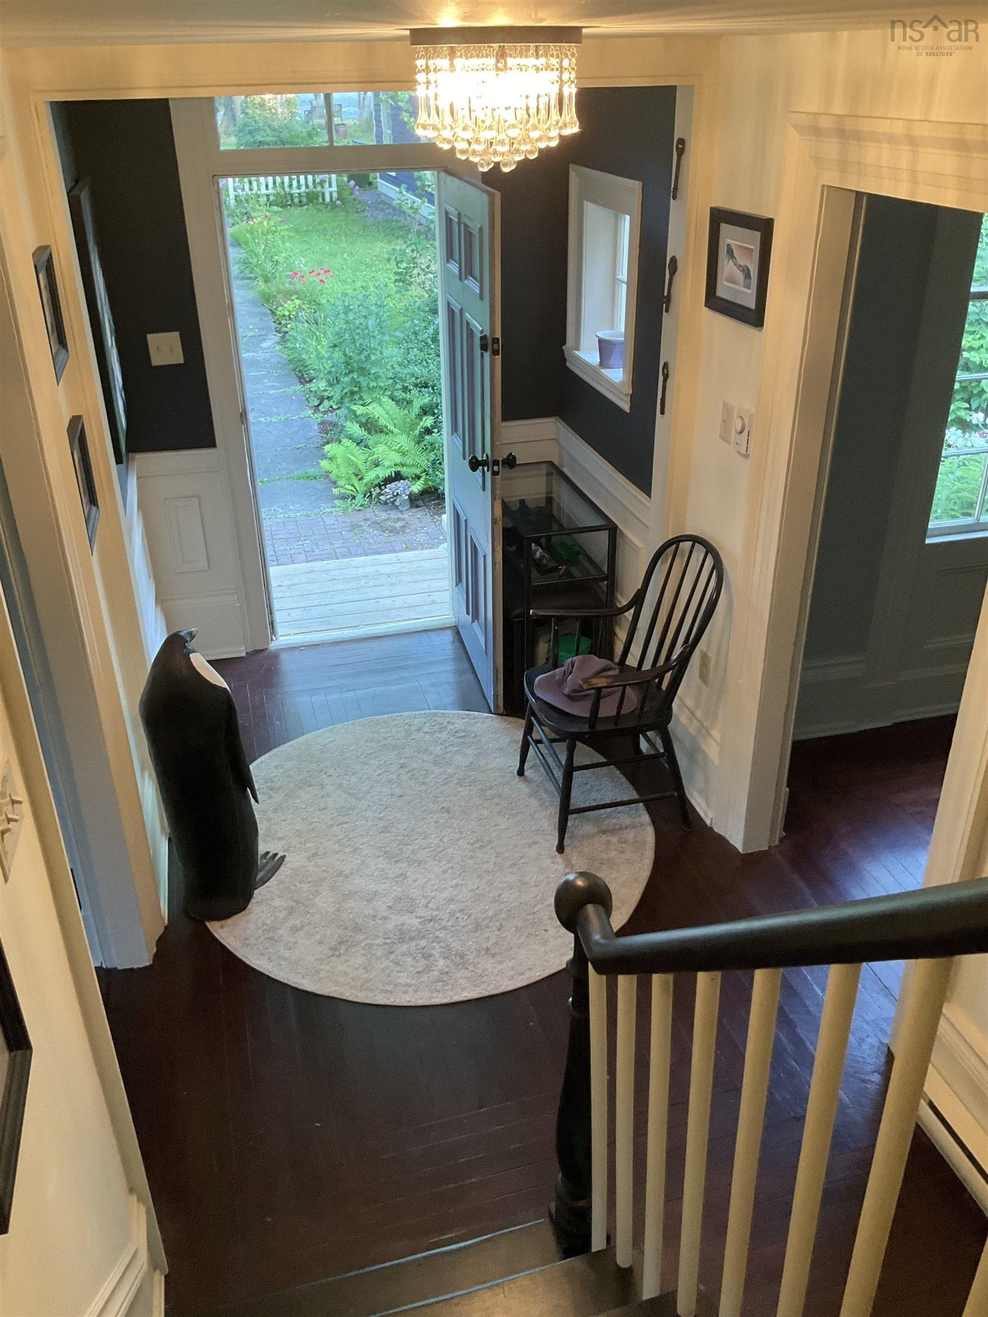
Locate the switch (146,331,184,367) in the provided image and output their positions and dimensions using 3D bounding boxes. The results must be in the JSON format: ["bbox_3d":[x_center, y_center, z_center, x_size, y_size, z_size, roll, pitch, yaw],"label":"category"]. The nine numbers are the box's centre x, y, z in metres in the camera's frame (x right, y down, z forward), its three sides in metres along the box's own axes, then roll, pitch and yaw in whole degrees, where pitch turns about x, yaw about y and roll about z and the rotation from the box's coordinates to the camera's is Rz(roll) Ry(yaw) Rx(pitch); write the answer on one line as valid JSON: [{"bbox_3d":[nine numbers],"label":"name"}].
[{"bbox_3d":[-1.231,-1.161,4.138,0.116,0.116,0.012,-8,29,-13],"label":"switch"}]

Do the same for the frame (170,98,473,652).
[{"bbox_3d":[-0.587,-1.073,4.410,1.070,2.200,0.130,-8,29,-13],"label":"frame"}]

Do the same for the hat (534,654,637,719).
[{"bbox_3d":[0.306,0.059,3.517,0.310,0.130,0.310,-1,28,0],"label":"hat"}]

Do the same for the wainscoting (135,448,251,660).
[{"bbox_3d":[-1.239,-0.395,4.528,0.330,0.920,0.035,-8,29,-13],"label":"wainscoting"}]

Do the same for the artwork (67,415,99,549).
[{"bbox_3d":[-1.031,-0.434,2.774,0.027,0.260,0.360,-8,29,-13],"label":"artwork"}]

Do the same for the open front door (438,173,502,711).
[{"bbox_3d":[-0.086,-0.813,4.238,0.047,1.900,0.800,-7,29,-11],"label":"open front door"}]

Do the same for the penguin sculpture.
[{"bbox_3d":[-0.827,0.307,3.238,0.280,0.900,0.360,15,32,26],"label":"penguin sculpture"}]

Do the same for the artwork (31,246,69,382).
[{"bbox_3d":[-1.037,-0.800,2.576,0.027,0.260,0.360,-8,29,-13],"label":"artwork"}]

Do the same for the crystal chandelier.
[{"bbox_3d":[0.005,-0.986,1.954,0.305,0.225,0.305,-1,28,0],"label":"crystal chandelier"}]

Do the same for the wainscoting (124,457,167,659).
[{"bbox_3d":[-1.276,-0.145,4.066,0.040,0.920,1.000,-8,29,-13],"label":"wainscoting"}]

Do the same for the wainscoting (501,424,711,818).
[{"bbox_3d":[0.503,-0.232,4.178,0.050,0.920,1.690,-8,29,-13],"label":"wainscoting"}]

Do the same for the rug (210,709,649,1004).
[{"bbox_3d":[-0.225,0.569,3.673,1.525,0.010,1.525,-1,28,0],"label":"rug"}]

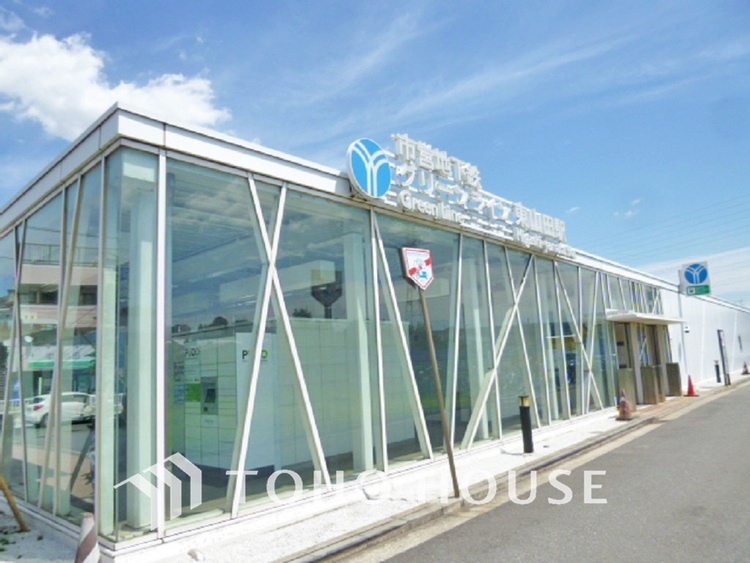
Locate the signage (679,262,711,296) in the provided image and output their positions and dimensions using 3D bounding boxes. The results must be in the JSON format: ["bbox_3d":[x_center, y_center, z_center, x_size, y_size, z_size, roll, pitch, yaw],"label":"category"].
[{"bbox_3d":[13.349,-0.066,21.600,1.000,1.380,0.200,-11,-12,40],"label":"signage"}]

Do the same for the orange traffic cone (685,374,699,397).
[{"bbox_3d":[10.508,3.461,17.303,0.390,0.700,0.390,-11,-12,40],"label":"orange traffic cone"}]

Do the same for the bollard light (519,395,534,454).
[{"bbox_3d":[2.521,2.383,8.669,0.165,0.910,0.165,-11,-12,40],"label":"bollard light"}]

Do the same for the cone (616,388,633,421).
[{"bbox_3d":[5.710,2.818,11.953,0.370,0.700,0.370,-11,-12,40],"label":"cone"}]

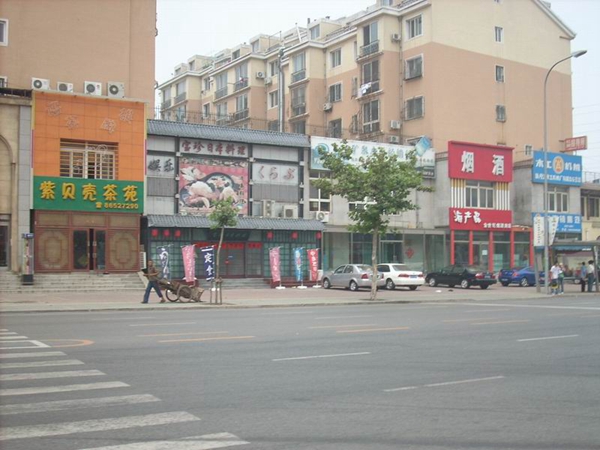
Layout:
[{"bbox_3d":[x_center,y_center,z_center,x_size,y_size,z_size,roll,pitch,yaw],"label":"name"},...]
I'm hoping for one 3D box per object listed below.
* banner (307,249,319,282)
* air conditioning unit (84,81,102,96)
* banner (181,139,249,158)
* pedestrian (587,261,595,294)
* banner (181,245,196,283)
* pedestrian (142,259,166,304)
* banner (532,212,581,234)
[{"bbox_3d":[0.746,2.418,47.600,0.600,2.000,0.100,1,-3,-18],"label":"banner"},{"bbox_3d":[-10.956,-7.226,42.300,0.860,0.770,0.330,2,-3,-30],"label":"air conditioning unit"},{"bbox_3d":[-5.337,-4.736,49.195,4.553,0.899,0.080,2,-3,-29],"label":"banner"},{"bbox_3d":[15.319,2.723,42.000,0.460,1.650,0.320,1,-3,-15],"label":"pedestrian"},{"bbox_3d":[-5.684,1.980,40.754,0.660,1.913,0.100,1,-3,-24],"label":"banner"},{"bbox_3d":[-5.505,2.145,29.900,0.750,1.630,0.500,2,-3,-33],"label":"pedestrian"},{"bbox_3d":[17.732,-0.099,55.136,4.817,1.217,0.200,2,-3,-30],"label":"banner"}]

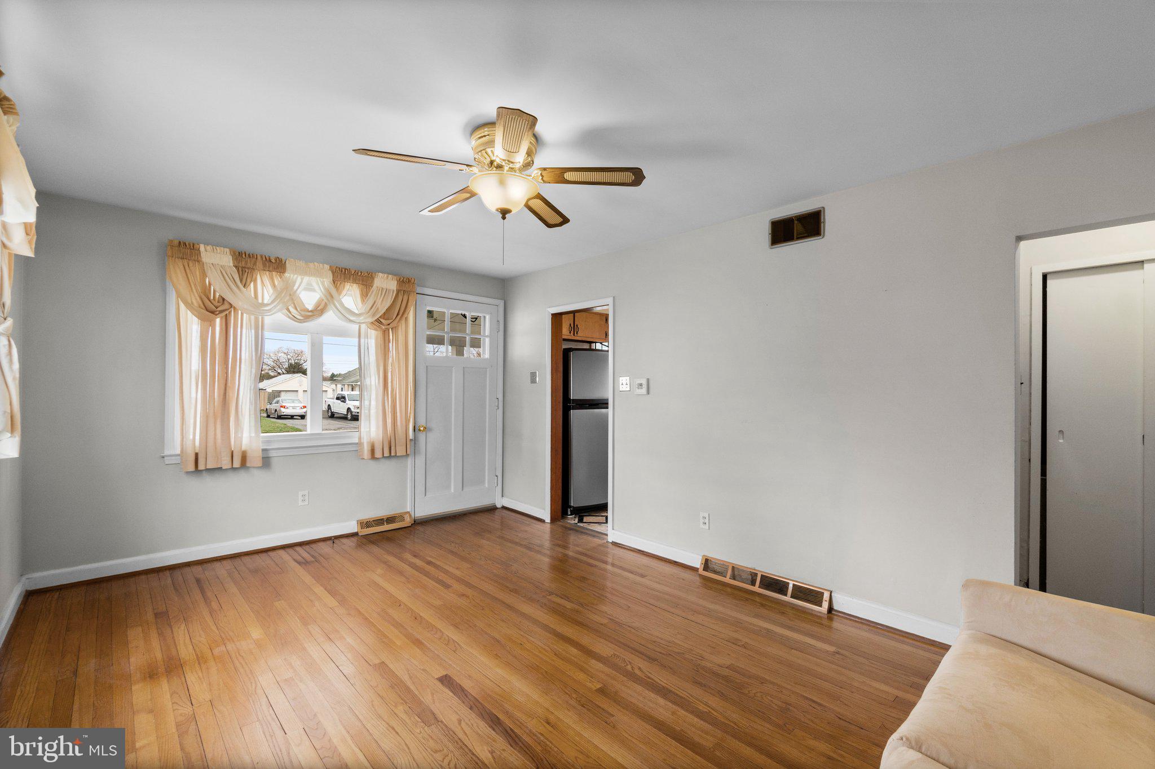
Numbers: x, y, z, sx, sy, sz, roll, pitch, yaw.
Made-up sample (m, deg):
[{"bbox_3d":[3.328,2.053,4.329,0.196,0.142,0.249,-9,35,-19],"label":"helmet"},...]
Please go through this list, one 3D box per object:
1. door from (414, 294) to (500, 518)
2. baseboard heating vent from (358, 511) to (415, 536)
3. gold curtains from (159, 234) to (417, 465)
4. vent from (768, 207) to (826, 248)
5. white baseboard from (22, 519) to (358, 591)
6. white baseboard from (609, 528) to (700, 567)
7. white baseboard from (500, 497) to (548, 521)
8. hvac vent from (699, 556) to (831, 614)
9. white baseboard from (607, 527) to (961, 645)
[{"bbox_3d":[-1.178,0.207,4.789,0.945,2.130,0.060,1,-1,-43],"label":"door"},{"bbox_3d":[-1.683,1.221,4.244,0.483,0.117,0.085,1,-1,-43],"label":"baseboard heating vent"},{"bbox_3d":[-2.121,-0.177,3.799,1.707,1.558,0.120,1,-1,-43],"label":"gold curtains"},{"bbox_3d":[1.326,-0.945,2.919,0.025,0.187,0.335,1,-1,-43],"label":"vent"},{"bbox_3d":[-2.566,1.189,3.463,1.890,0.106,0.020,1,-1,-43],"label":"white baseboard"},{"bbox_3d":[0.573,1.247,3.662,0.020,0.098,0.820,1,-1,-43],"label":"white baseboard"},{"bbox_3d":[-0.549,1.249,4.854,0.020,0.098,0.725,1,-1,-43],"label":"white baseboard"},{"bbox_3d":[1.141,1.236,3.017,0.062,0.120,0.828,1,-1,-43],"label":"hvac vent"},{"bbox_3d":[1.110,1.242,3.092,0.020,0.100,2.385,1,-1,-43],"label":"white baseboard"}]

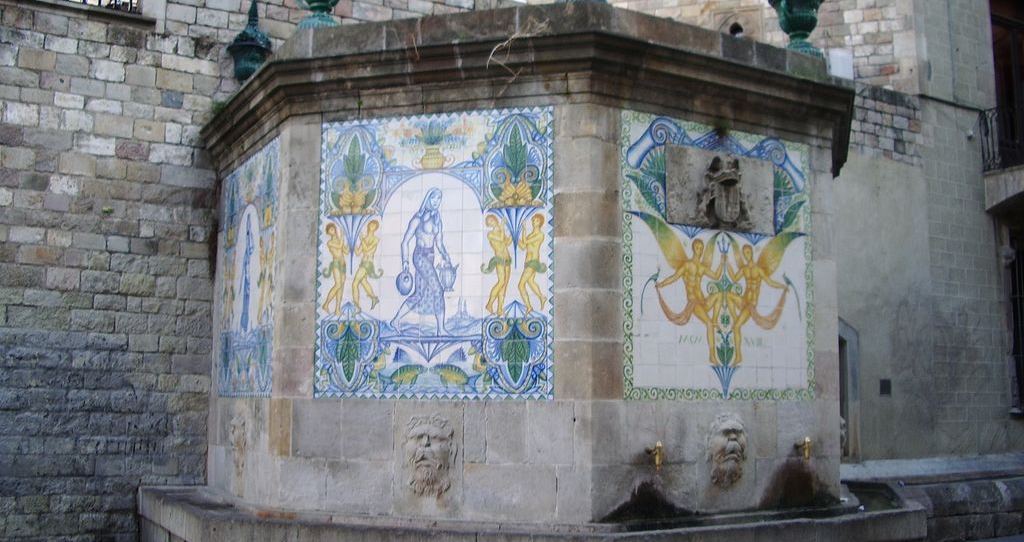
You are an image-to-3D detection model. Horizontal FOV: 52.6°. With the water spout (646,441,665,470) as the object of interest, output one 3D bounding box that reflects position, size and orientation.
[{"bbox_3d":[0.966,1.241,6.959,0.055,0.190,0.145,4,-8,-32],"label":"water spout"}]

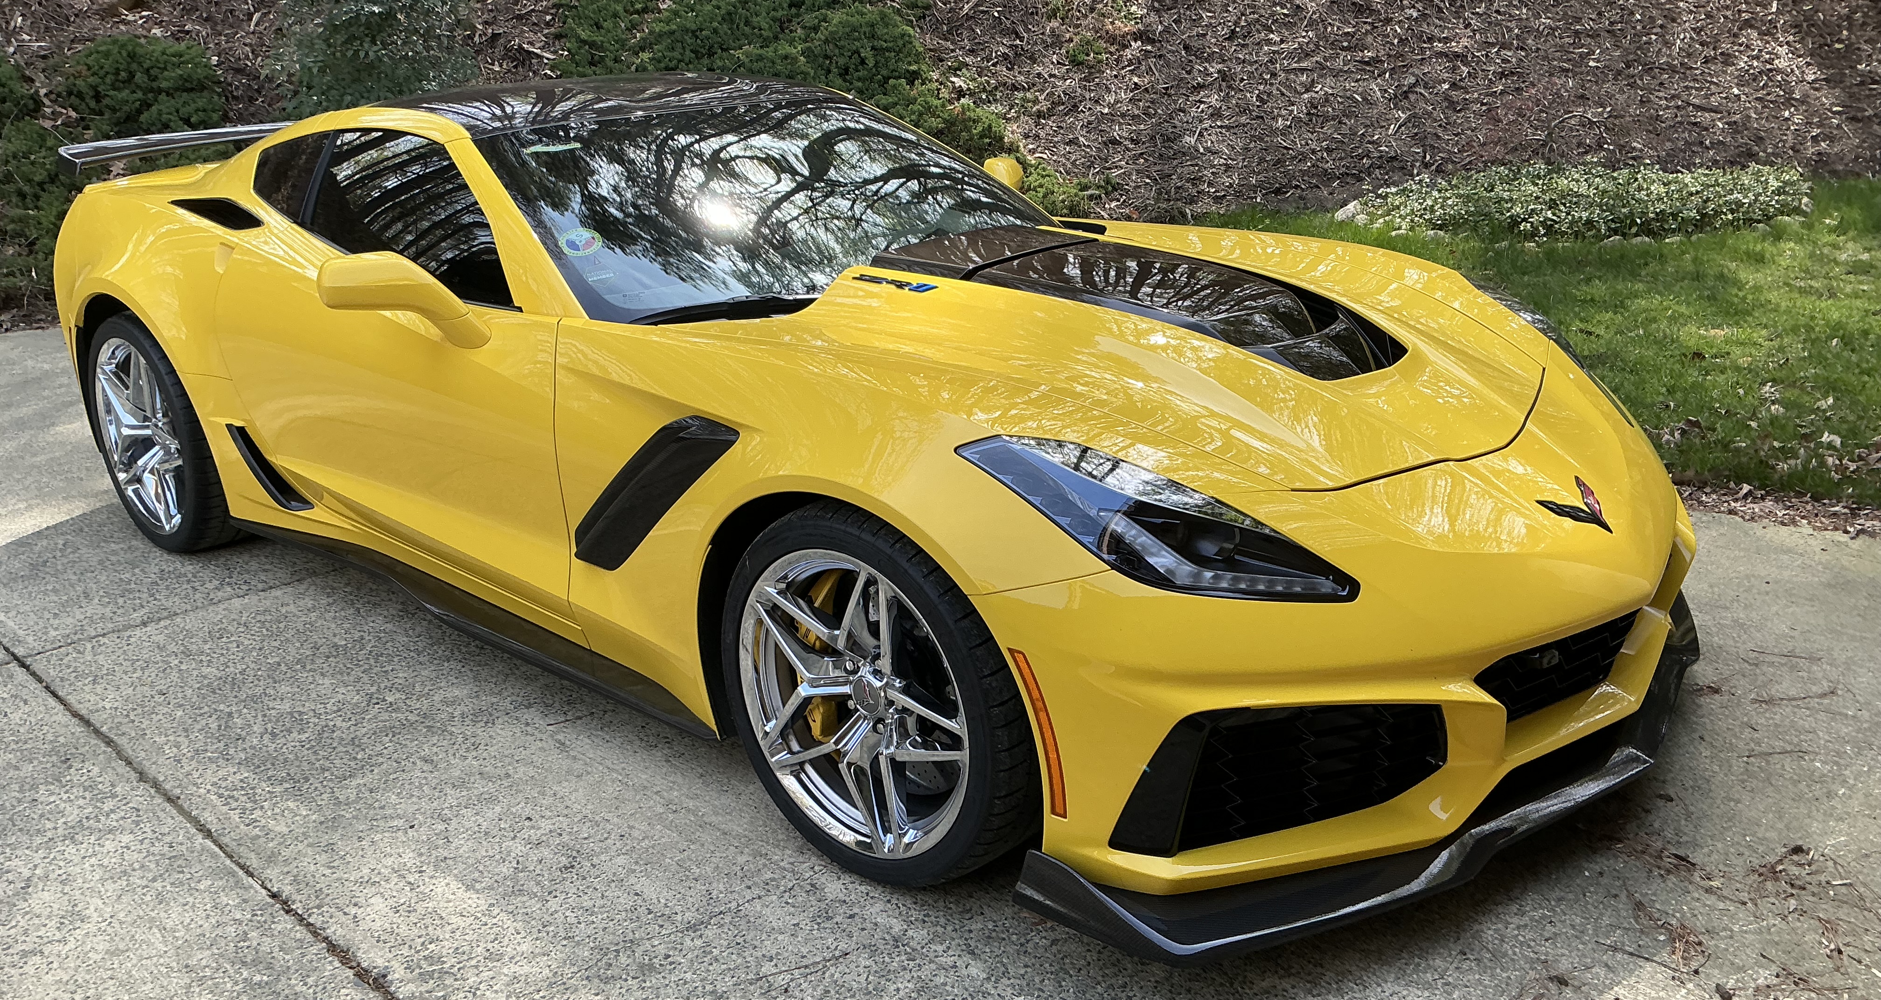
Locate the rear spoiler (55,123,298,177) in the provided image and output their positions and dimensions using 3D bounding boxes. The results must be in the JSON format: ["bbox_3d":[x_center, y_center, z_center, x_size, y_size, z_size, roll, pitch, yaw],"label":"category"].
[{"bbox_3d":[-2.058,-1.192,5.014,0.270,0.130,1.560,14,24,40],"label":"rear spoiler"}]

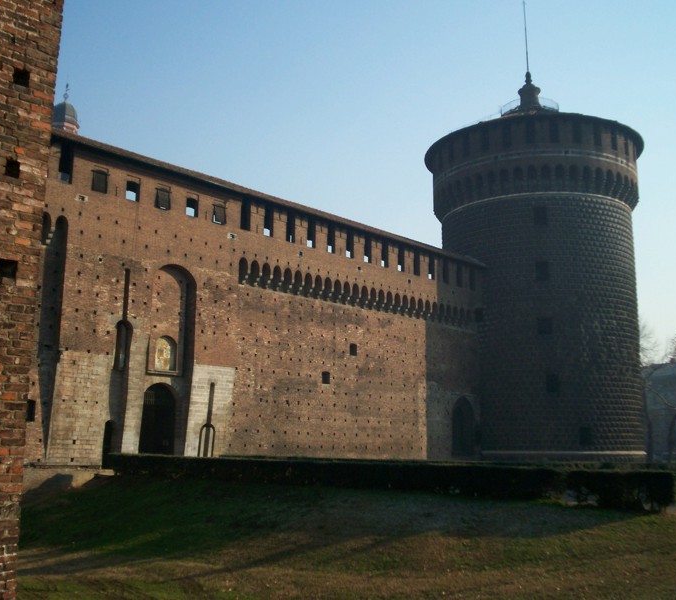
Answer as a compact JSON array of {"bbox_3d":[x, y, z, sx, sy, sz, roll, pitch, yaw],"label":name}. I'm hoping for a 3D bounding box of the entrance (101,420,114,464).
[{"bbox_3d":[-12.529,7.699,44.938,0.500,2.400,0.900,-10,-15,43],"label":"entrance"}]

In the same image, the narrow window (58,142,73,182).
[{"bbox_3d":[-14.850,-7.361,45.152,0.400,2.100,0.800,-10,-15,43],"label":"narrow window"}]

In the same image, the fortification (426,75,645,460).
[{"bbox_3d":[18.924,-3.708,79.932,20.700,38.800,20.700,-10,-15,43],"label":"fortification"}]

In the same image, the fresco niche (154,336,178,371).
[{"bbox_3d":[-10.353,3.259,49.478,0.450,2.150,1.500,-10,-15,43],"label":"fresco niche"}]

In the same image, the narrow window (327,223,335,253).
[{"bbox_3d":[-0.654,-4.728,65.517,0.400,2.186,0.852,-8,-13,42],"label":"narrow window"}]

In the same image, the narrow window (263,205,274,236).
[{"bbox_3d":[-4.745,-5.228,55.453,0.400,2.100,0.820,-10,-15,43],"label":"narrow window"}]

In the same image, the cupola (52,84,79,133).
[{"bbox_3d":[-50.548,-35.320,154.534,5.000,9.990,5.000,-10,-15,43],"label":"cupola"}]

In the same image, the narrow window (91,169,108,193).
[{"bbox_3d":[-13.388,-6.588,46.485,0.300,1.250,1.020,-10,-15,43],"label":"narrow window"}]

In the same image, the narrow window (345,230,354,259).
[{"bbox_3d":[0.843,-4.403,67.136,0.400,2.147,0.852,-8,-13,42],"label":"narrow window"}]

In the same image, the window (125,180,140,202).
[{"bbox_3d":[-12.949,-6.778,52.109,0.400,1.254,0.932,-8,-13,42],"label":"window"}]

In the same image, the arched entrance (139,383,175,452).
[{"bbox_3d":[-11.570,7.771,52.879,0.800,4.757,2.629,-8,-13,42],"label":"arched entrance"}]

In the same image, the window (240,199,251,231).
[{"bbox_3d":[-6.639,-6.005,59.035,0.400,2.288,0.852,-8,-13,42],"label":"window"}]

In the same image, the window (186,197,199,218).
[{"bbox_3d":[-9.815,-6.140,55.507,0.400,1.277,0.959,-8,-13,42],"label":"window"}]

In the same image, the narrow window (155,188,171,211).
[{"bbox_3d":[-11.393,-6.531,53.807,0.400,1.330,1.030,-8,-13,42],"label":"narrow window"}]

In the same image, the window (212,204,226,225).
[{"bbox_3d":[-7.561,-5.371,52.427,0.300,1.220,1.000,-10,-15,43],"label":"window"}]

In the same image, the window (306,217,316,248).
[{"bbox_3d":[-2.150,-5.055,63.897,0.400,2.227,0.852,-8,-13,42],"label":"window"}]

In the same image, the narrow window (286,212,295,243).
[{"bbox_3d":[-3.646,-5.395,62.281,0.400,2.294,0.852,-8,-13,42],"label":"narrow window"}]

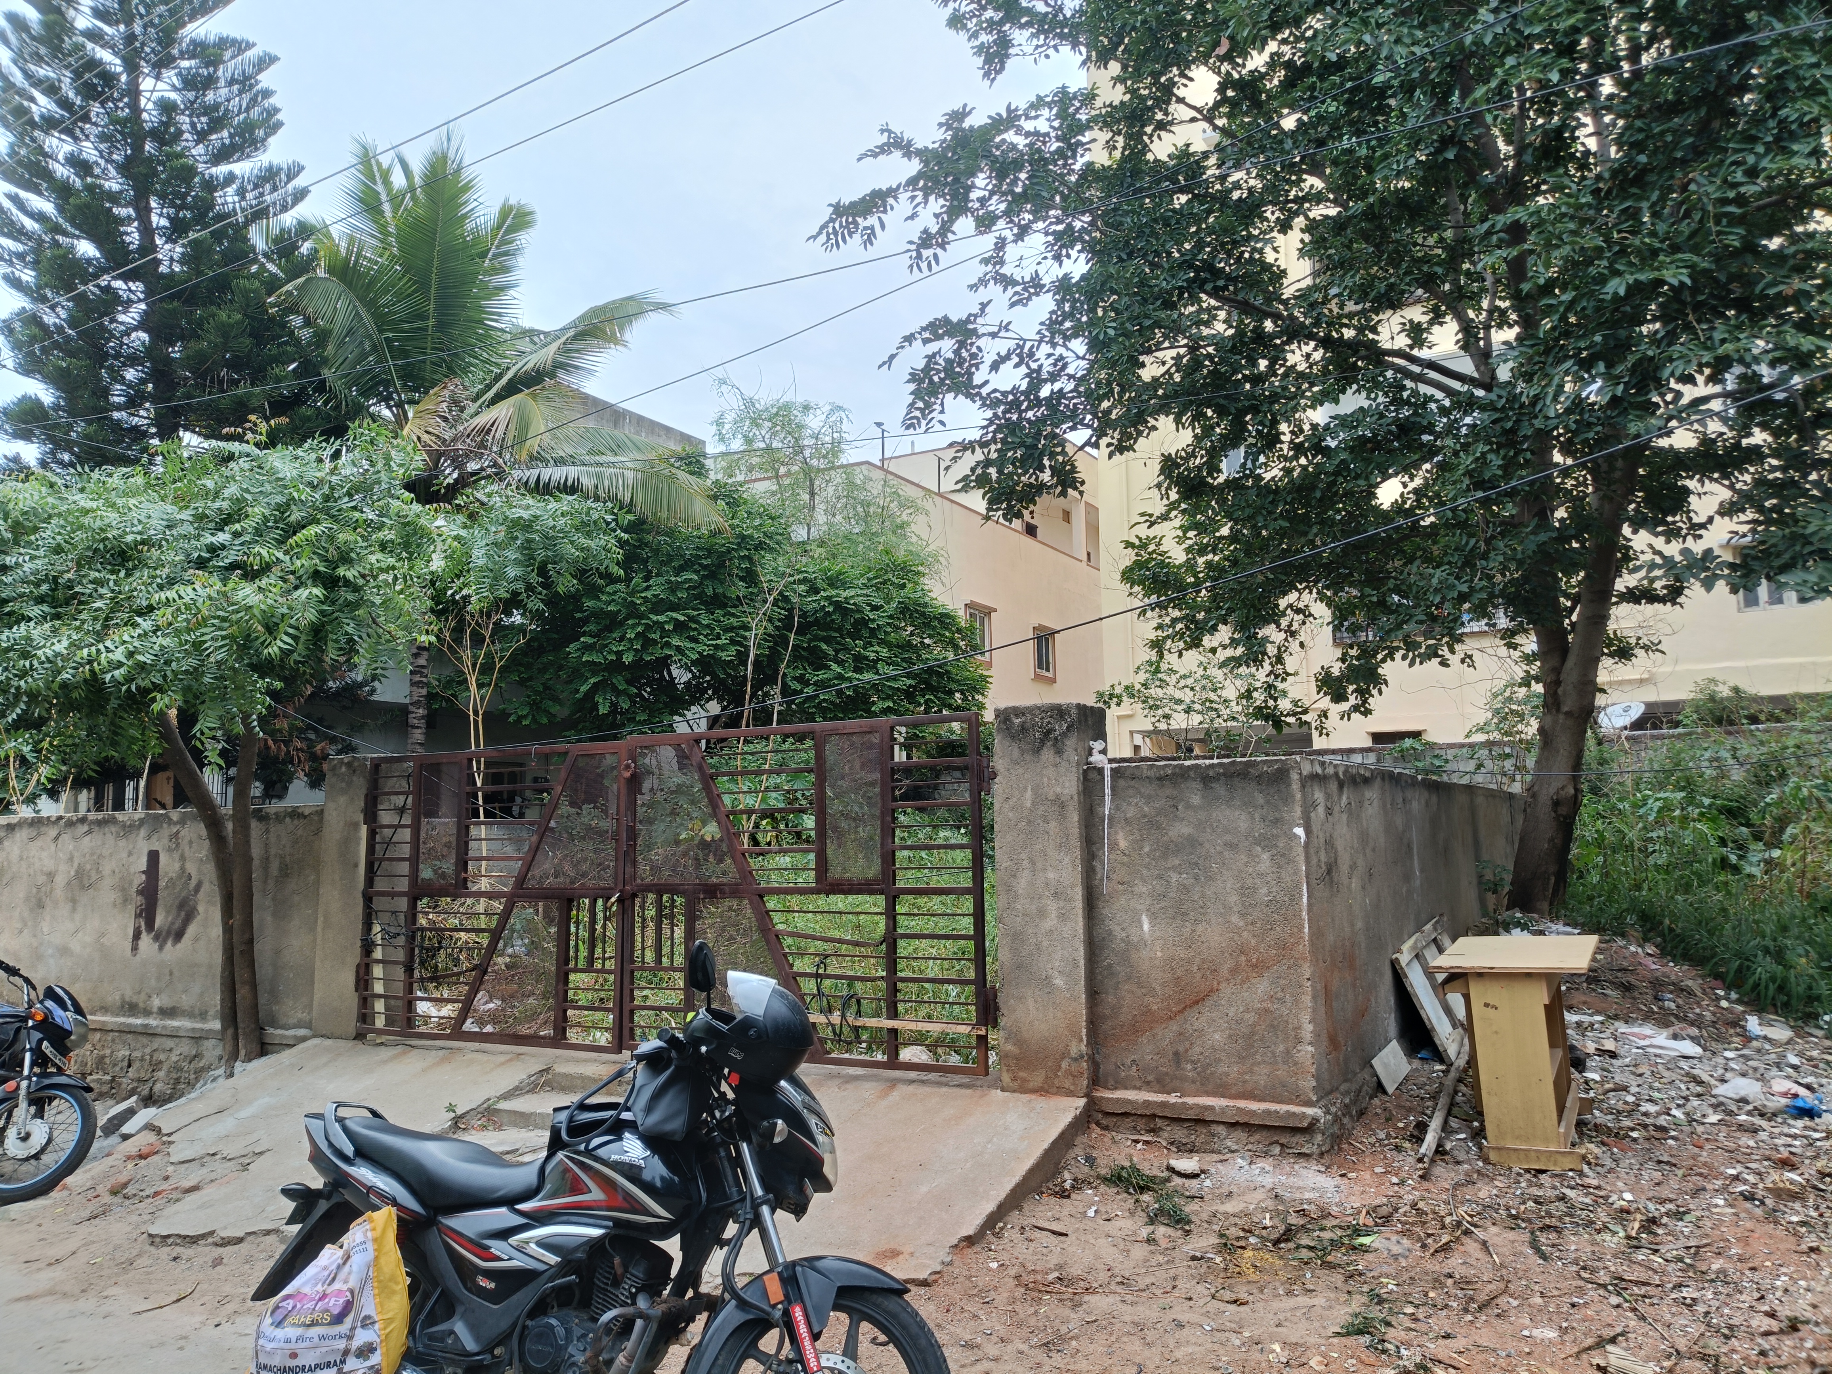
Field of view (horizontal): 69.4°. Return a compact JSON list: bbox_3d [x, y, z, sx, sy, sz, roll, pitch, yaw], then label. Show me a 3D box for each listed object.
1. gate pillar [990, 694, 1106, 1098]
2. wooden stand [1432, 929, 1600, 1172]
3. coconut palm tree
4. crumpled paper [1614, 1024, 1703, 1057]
[{"bbox_3d":[0.659,0.982,6.217,0.418,1.744,0.388,-5,-8,29],"label":"gate pillar"},{"bbox_3d":[2.525,1.476,5.470,0.563,0.755,0.896,-6,-5,29],"label":"wooden stand"},{"bbox_3d":[-4.977,-1.752,15.317,5.200,9.500,5.000,-1,-7,0],"label":"coconut palm tree"},{"bbox_3d":[3.737,1.780,6.650,0.400,0.090,0.330,-6,-5,29],"label":"crumpled paper"}]

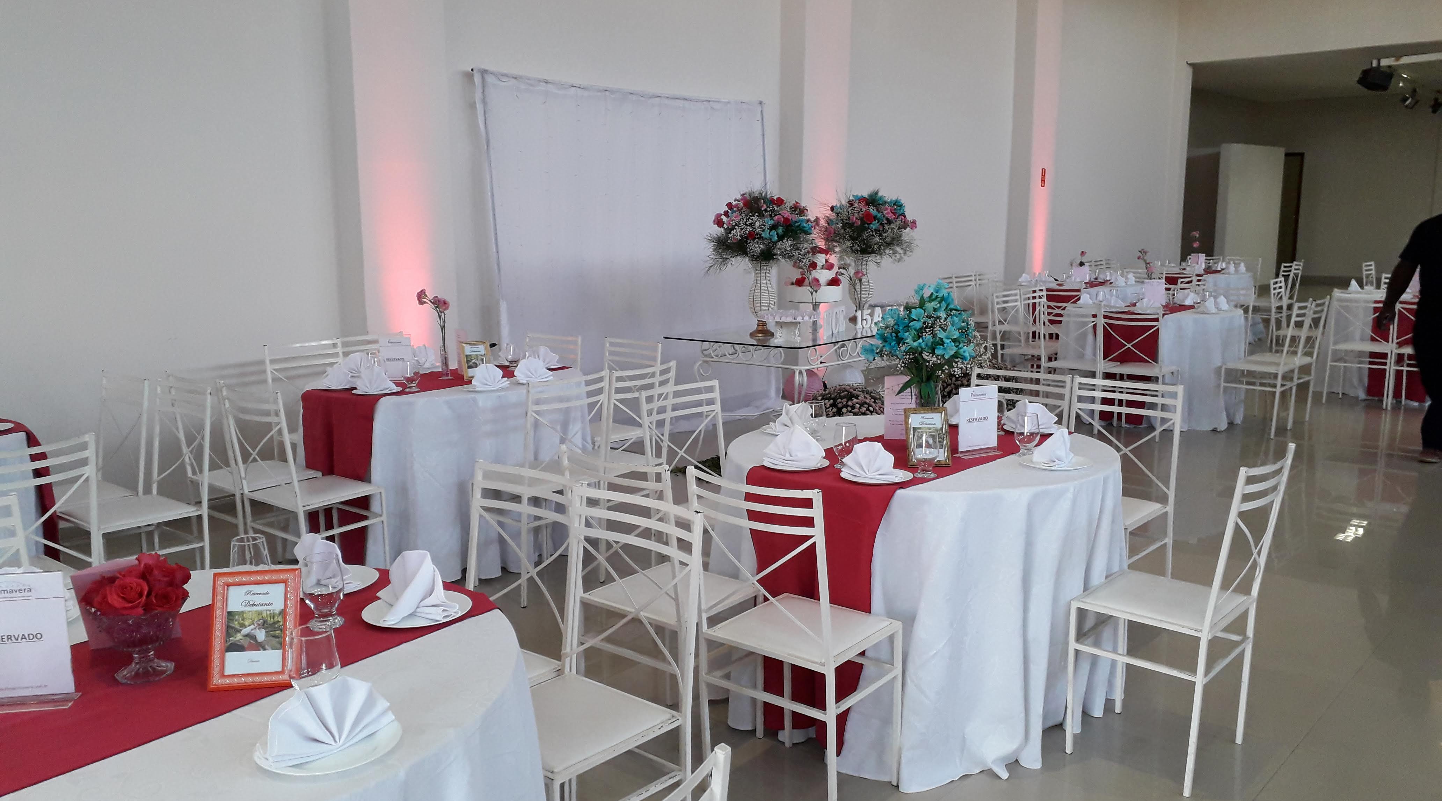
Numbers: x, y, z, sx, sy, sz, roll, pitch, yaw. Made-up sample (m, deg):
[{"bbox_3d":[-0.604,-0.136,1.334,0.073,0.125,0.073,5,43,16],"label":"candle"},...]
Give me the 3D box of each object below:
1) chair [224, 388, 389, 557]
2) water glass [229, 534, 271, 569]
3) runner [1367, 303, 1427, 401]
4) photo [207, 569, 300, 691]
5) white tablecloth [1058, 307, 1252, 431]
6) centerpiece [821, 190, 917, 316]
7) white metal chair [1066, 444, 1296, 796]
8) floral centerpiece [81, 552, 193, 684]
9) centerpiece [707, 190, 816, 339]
[{"bbox_3d":[-1.580,0.364,4.329,0.400,0.904,0.451,8,13,40],"label":"chair"},{"bbox_3d":[-0.871,0.326,2.093,0.077,0.128,0.077,0,10,0],"label":"water glass"},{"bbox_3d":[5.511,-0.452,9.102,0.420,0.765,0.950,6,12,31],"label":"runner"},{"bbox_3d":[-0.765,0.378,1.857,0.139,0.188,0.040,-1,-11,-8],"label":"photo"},{"bbox_3d":[3.238,-0.291,8.471,1.356,0.797,1.356,7,12,37],"label":"white tablecloth"},{"bbox_3d":[0.941,-0.915,7.185,0.610,0.840,0.580,2,10,10],"label":"centerpiece"},{"bbox_3d":[1.271,0.563,3.130,0.451,0.904,0.400,9,13,41],"label":"white metal chair"},{"bbox_3d":[-0.932,0.341,1.802,0.172,0.198,0.165,-4,10,-20],"label":"floral centerpiece"},{"bbox_3d":[0.250,-0.828,6.779,0.640,0.875,0.600,0,10,0],"label":"centerpiece"}]

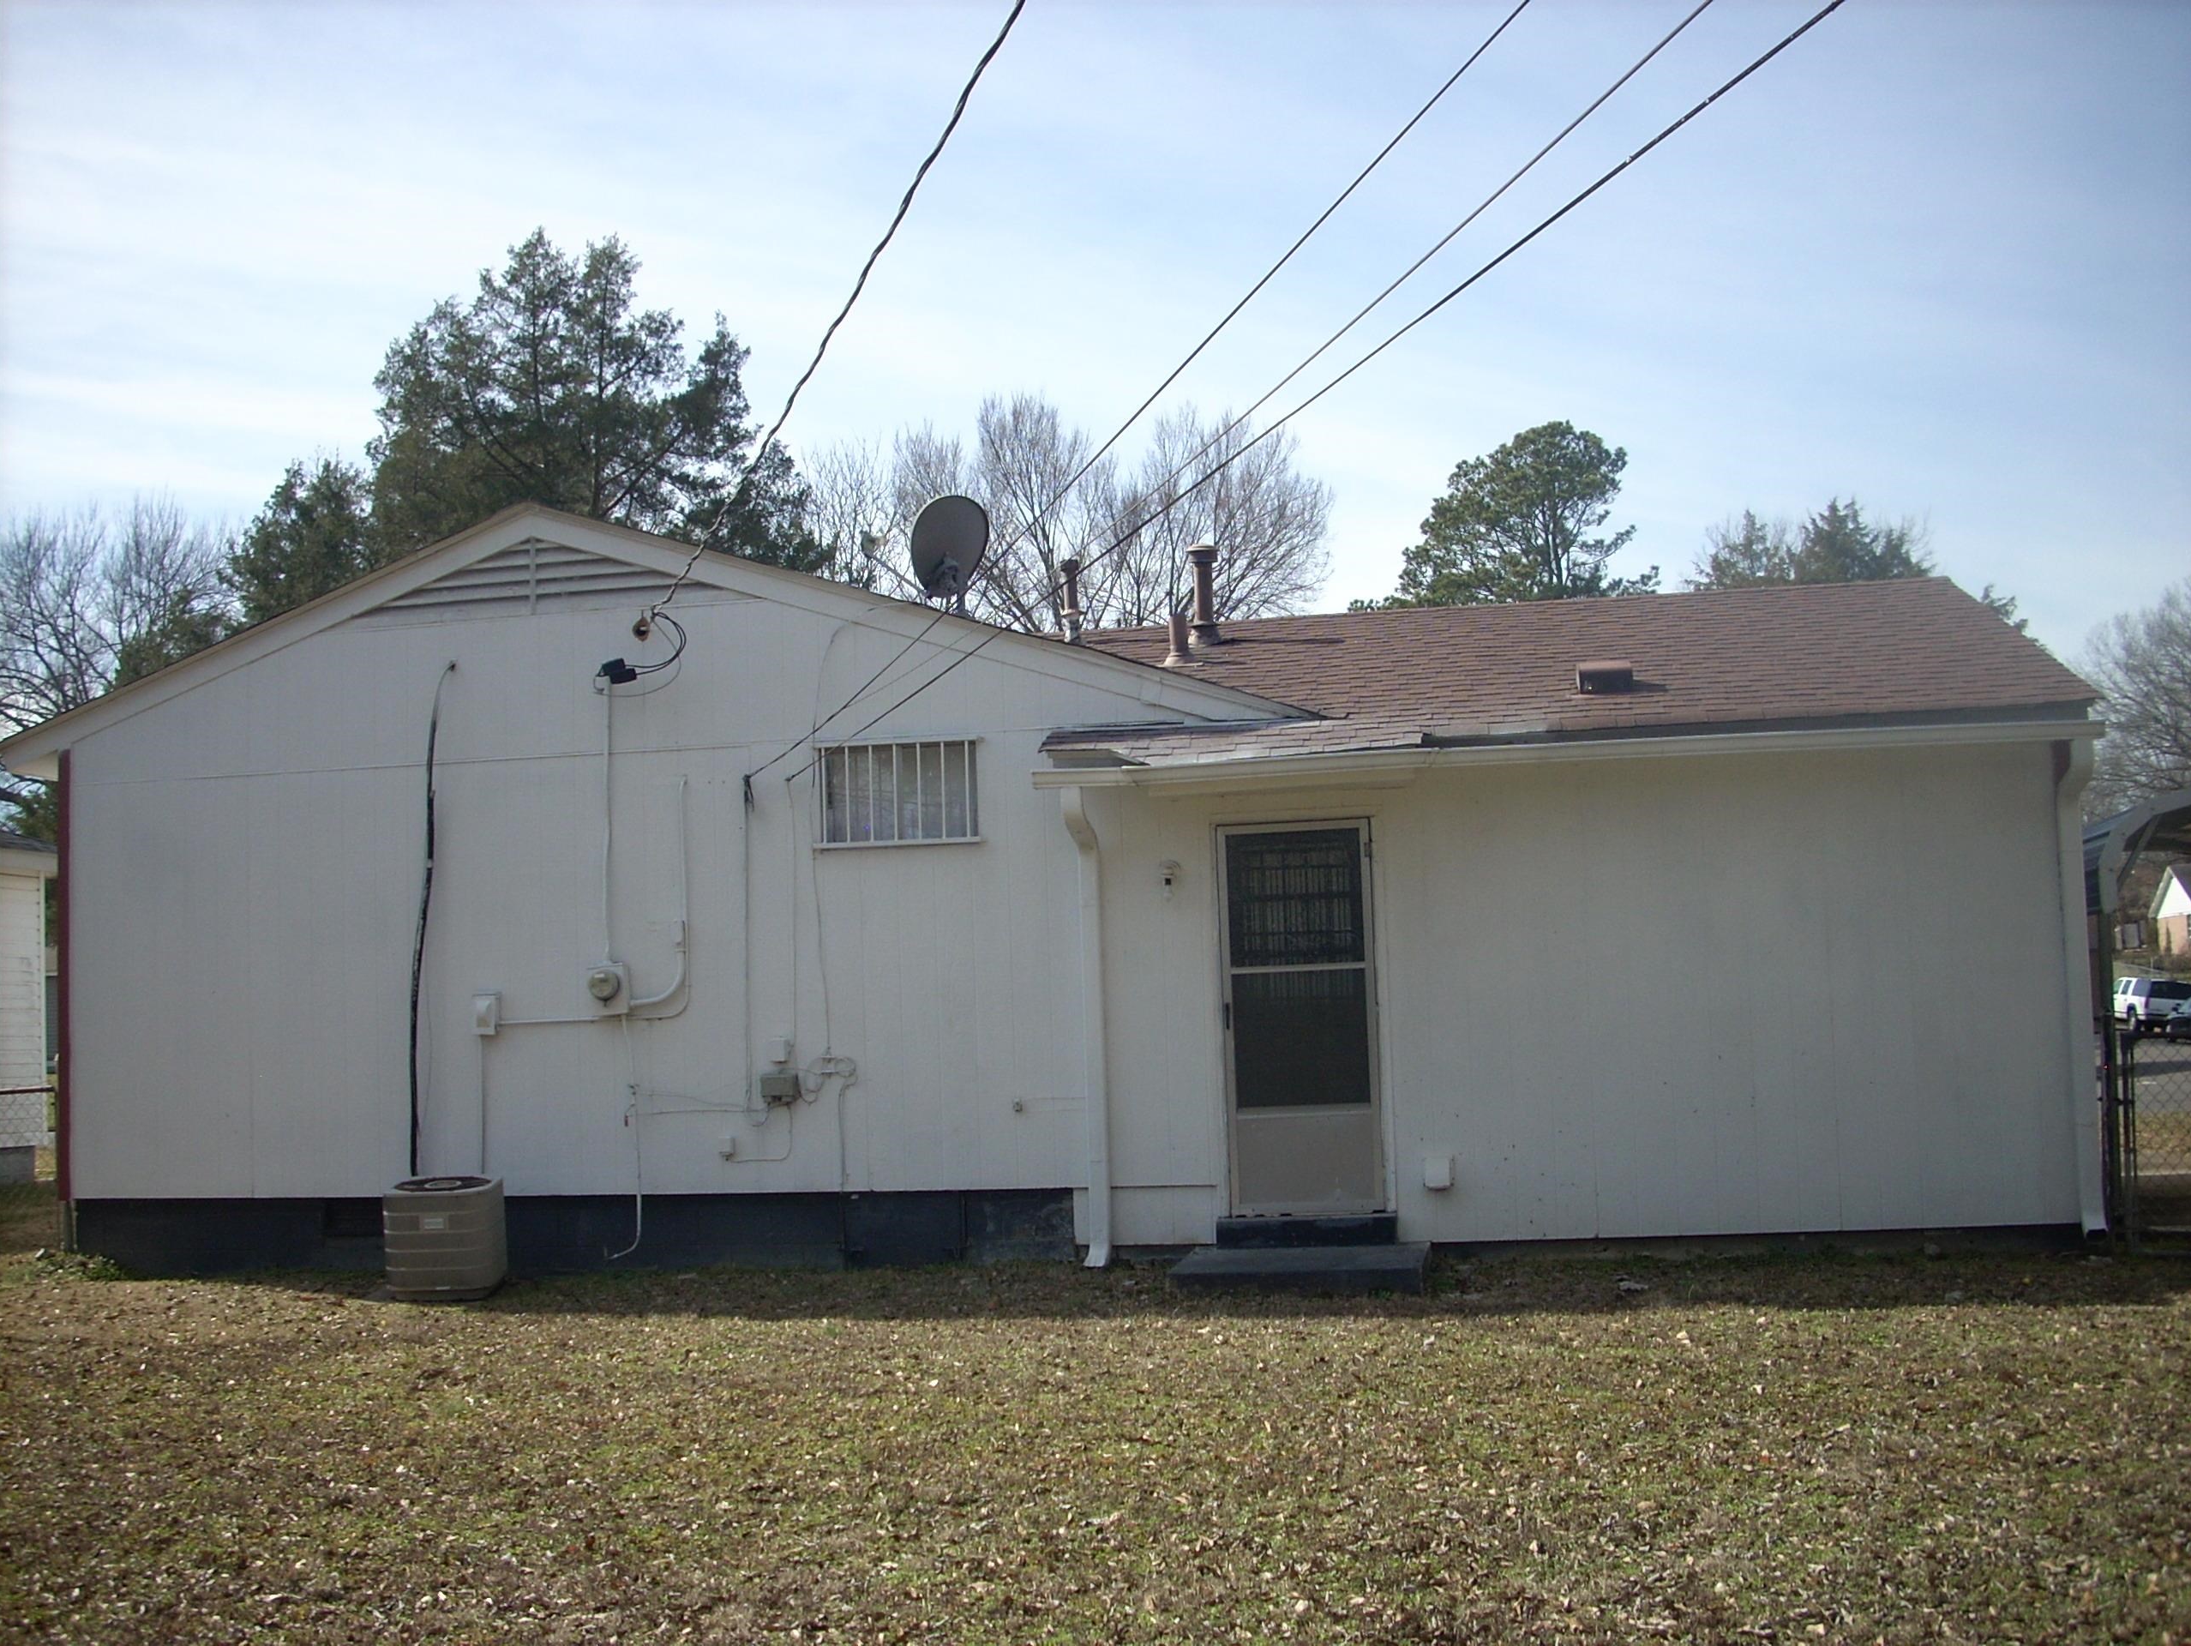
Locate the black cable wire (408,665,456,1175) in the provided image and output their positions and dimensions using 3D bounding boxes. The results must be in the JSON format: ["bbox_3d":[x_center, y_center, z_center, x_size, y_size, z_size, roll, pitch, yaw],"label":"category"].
[{"bbox_3d":[-3.719,0.538,13.149,0.220,2.800,0.180,-3,-5,9],"label":"black cable wire"}]

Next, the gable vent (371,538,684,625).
[{"bbox_3d":[-3.214,-1.357,13.305,1.860,0.430,0.080,-3,-5,9],"label":"gable vent"}]

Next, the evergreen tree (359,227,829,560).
[{"bbox_3d":[-6.057,-1.760,28.544,6.000,11.213,6.000,-3,-5,9],"label":"evergreen tree"}]

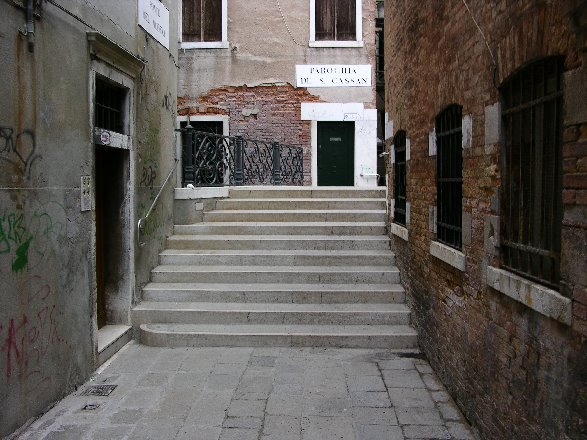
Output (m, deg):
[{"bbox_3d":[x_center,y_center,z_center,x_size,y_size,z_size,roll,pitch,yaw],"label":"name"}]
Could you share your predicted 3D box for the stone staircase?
[{"bbox_3d":[-0.211,0.399,7.803,2.979,1.584,3.630,0,3,1],"label":"stone staircase"}]

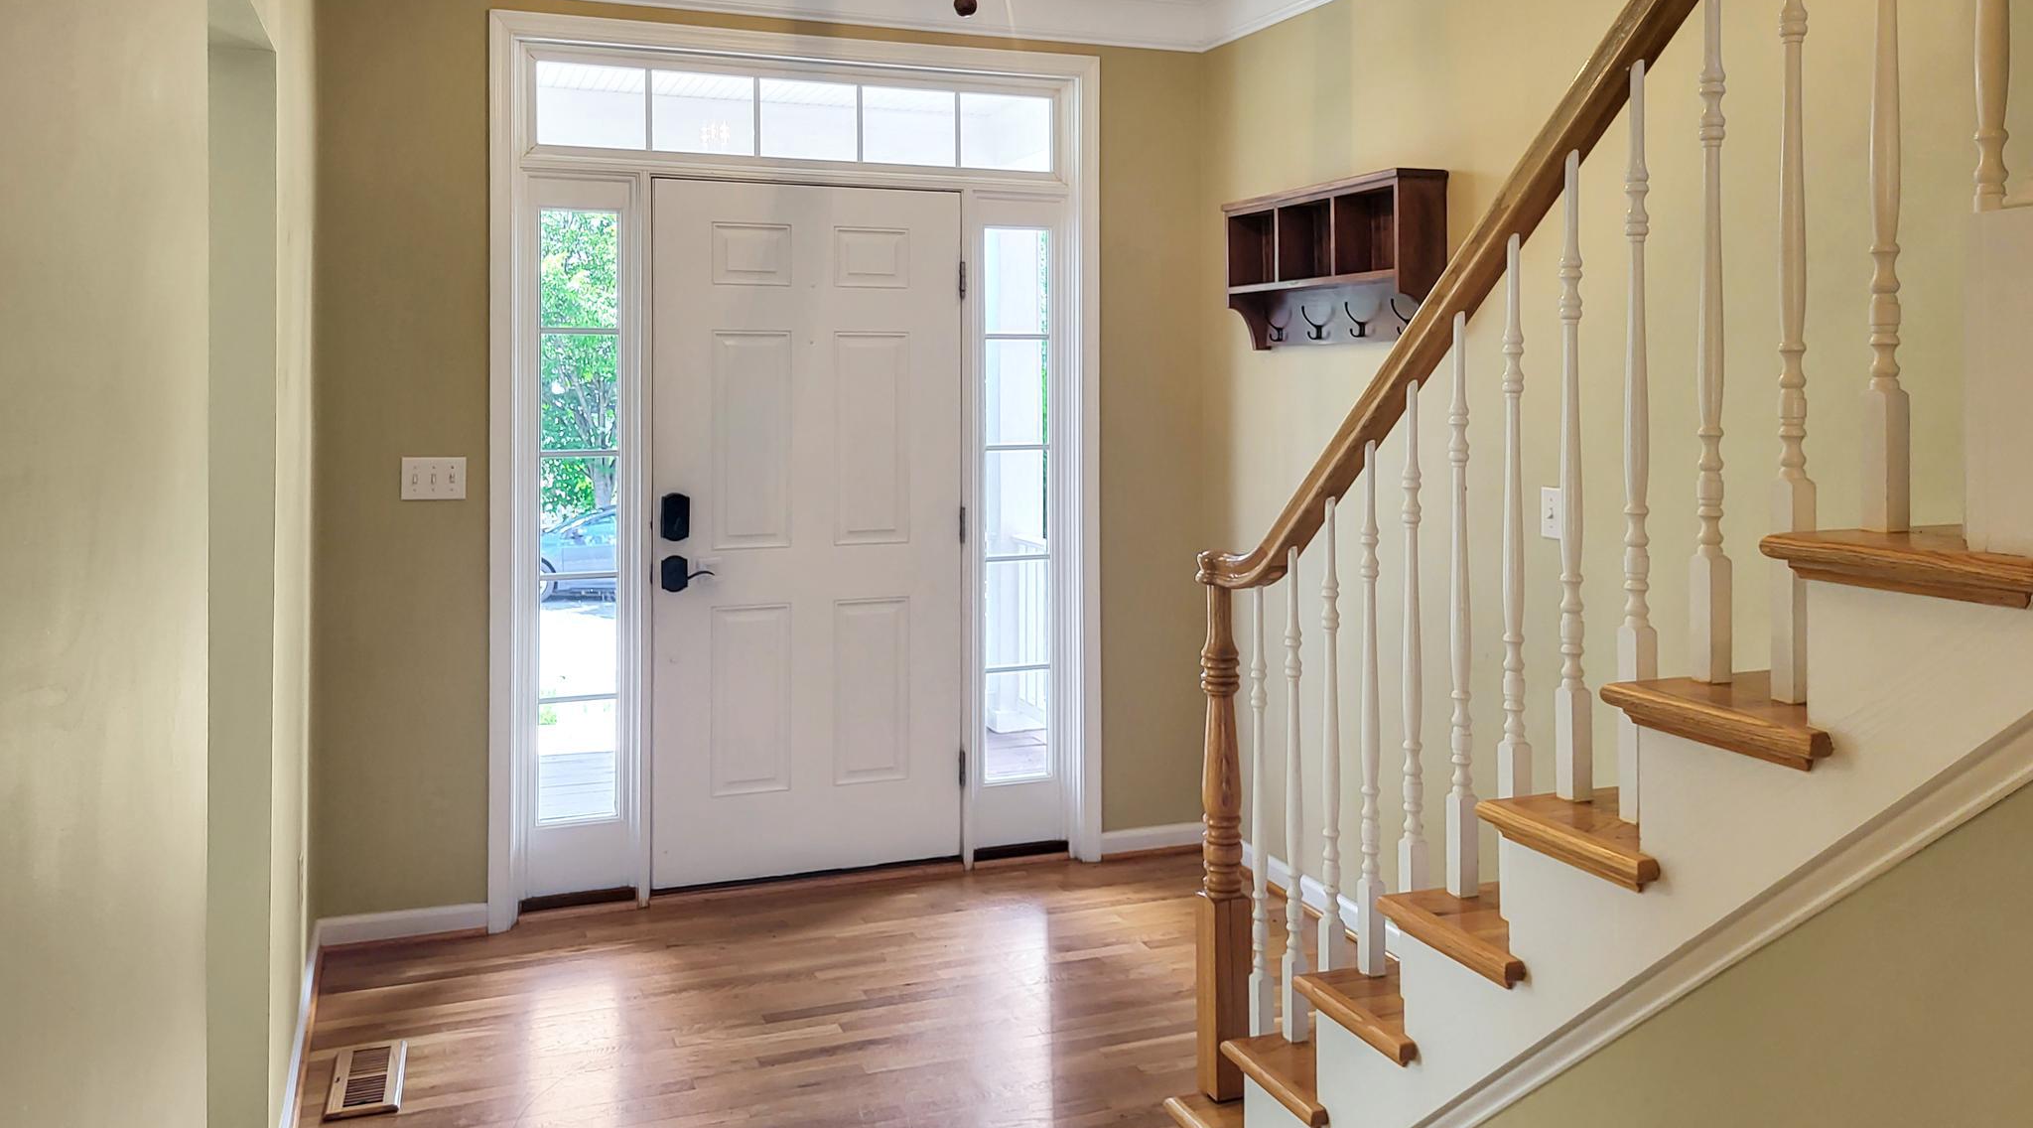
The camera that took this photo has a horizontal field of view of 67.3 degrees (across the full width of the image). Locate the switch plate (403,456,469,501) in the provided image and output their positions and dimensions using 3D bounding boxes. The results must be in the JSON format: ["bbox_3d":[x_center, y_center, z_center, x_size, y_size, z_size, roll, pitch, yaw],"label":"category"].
[{"bbox_3d":[-1.567,-0.229,4.116,0.163,0.115,0.012,-2,5,-21],"label":"switch plate"}]

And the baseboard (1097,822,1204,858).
[{"bbox_3d":[0.440,0.881,4.867,0.369,0.081,0.016,-2,5,-21],"label":"baseboard"}]

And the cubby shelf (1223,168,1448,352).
[{"bbox_3d":[0.837,-0.792,4.129,0.155,0.425,0.882,-2,6,-20],"label":"cubby shelf"}]

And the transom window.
[{"bbox_3d":[-0.608,-1.313,4.518,1.566,0.250,0.050,-2,5,-21],"label":"transom window"}]

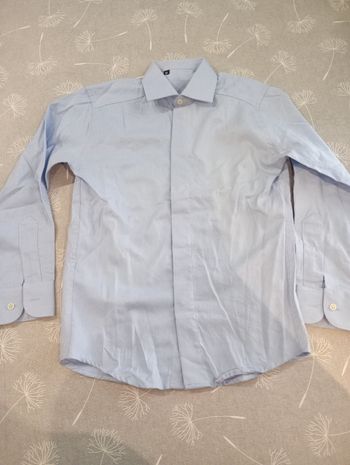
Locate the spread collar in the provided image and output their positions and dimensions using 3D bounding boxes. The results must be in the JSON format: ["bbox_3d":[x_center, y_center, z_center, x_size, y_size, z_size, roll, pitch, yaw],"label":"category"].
[{"bbox_3d":[0.011,-0.334,0.839,0.166,0.038,0.112,-2,69,-1],"label":"spread collar"}]

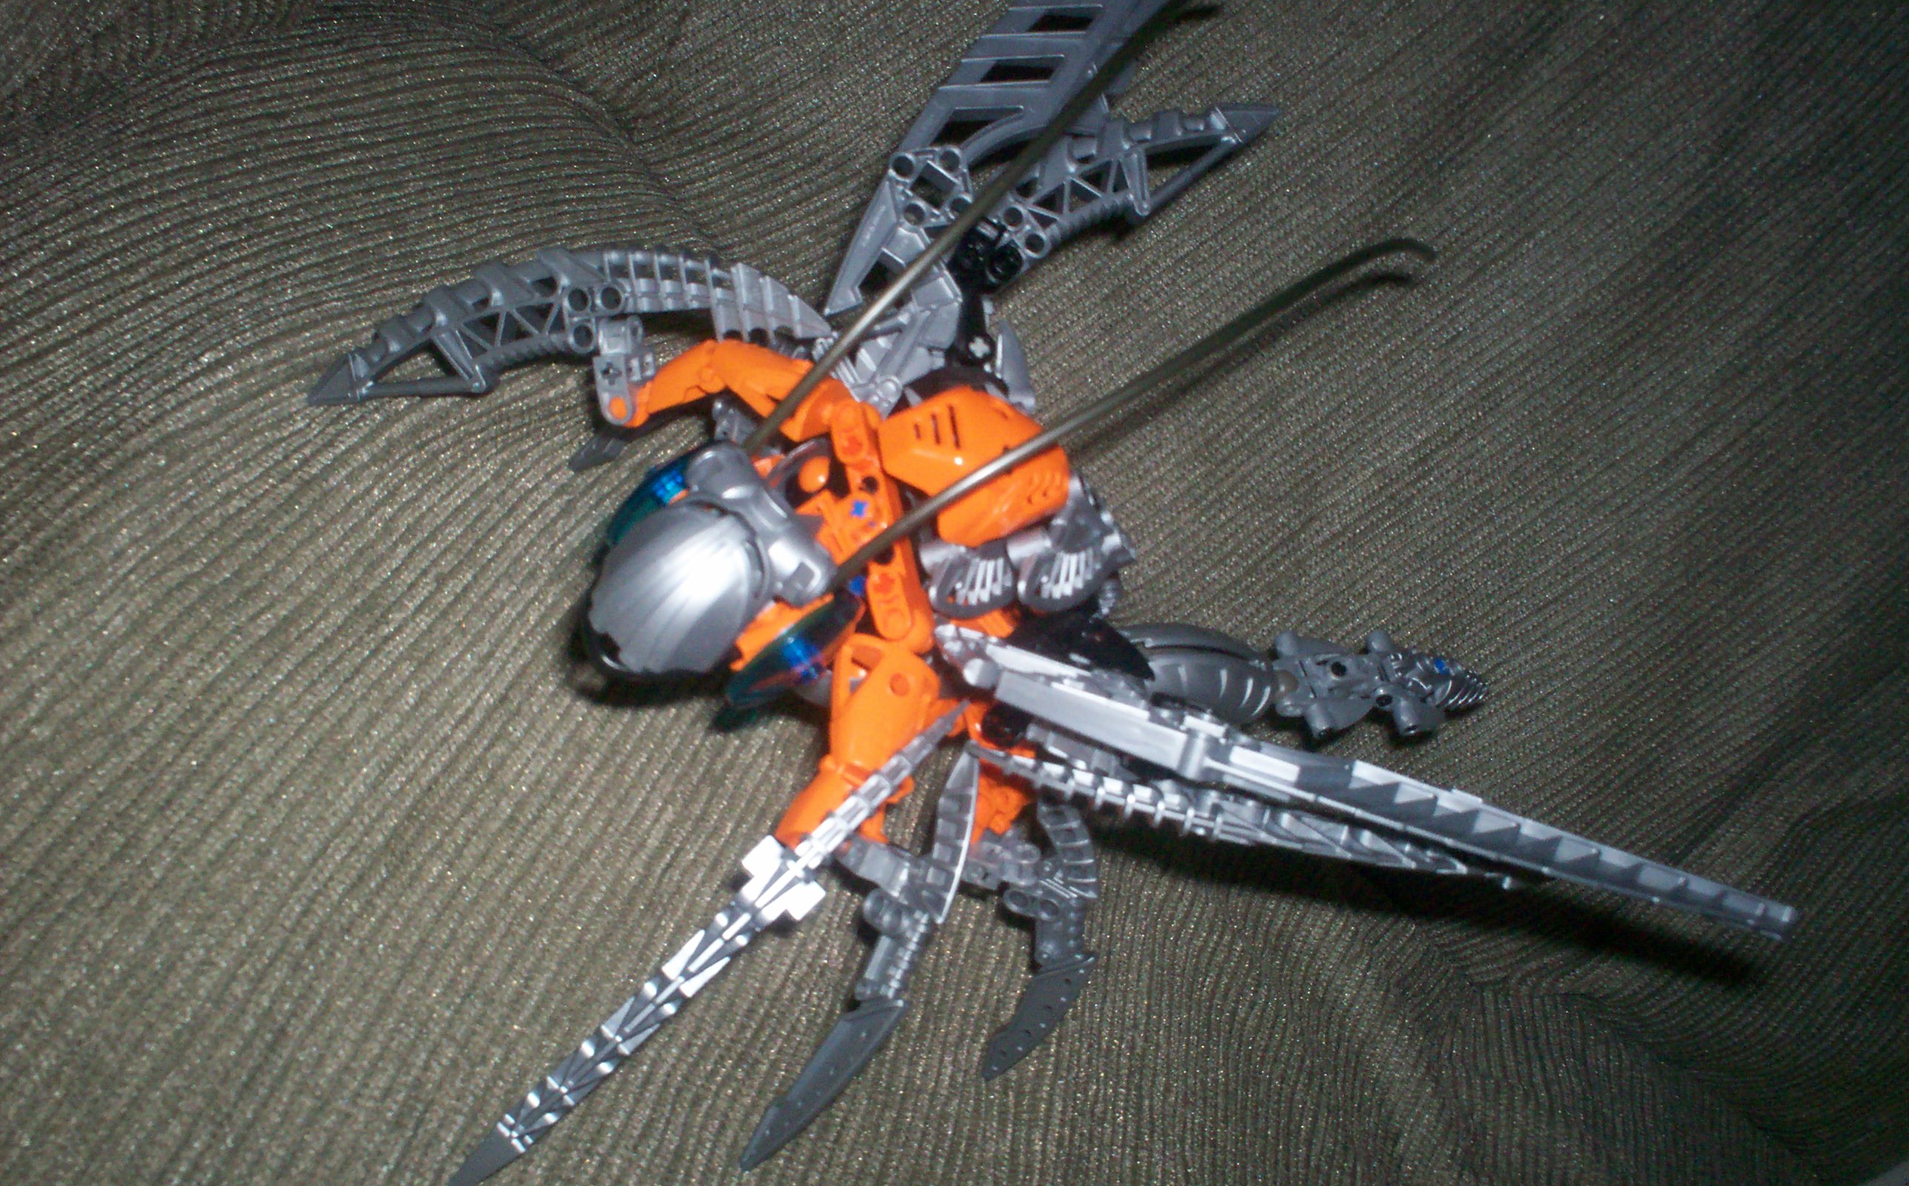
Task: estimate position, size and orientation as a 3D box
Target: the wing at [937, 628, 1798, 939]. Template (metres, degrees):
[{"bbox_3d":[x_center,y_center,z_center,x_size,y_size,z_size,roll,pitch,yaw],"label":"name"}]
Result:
[{"bbox_3d":[0.081,0.036,0.386,0.166,0.012,0.031,18,14,0],"label":"wing"}]

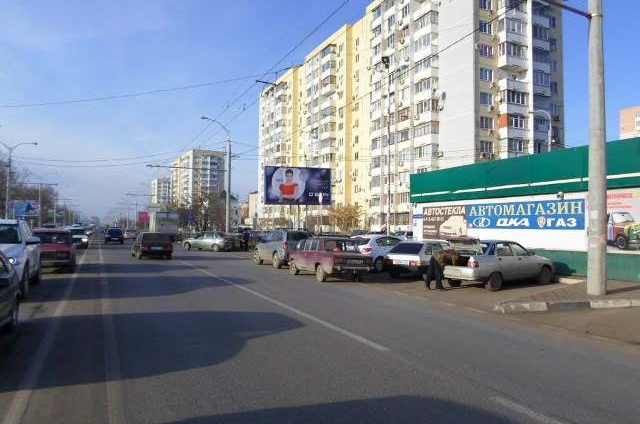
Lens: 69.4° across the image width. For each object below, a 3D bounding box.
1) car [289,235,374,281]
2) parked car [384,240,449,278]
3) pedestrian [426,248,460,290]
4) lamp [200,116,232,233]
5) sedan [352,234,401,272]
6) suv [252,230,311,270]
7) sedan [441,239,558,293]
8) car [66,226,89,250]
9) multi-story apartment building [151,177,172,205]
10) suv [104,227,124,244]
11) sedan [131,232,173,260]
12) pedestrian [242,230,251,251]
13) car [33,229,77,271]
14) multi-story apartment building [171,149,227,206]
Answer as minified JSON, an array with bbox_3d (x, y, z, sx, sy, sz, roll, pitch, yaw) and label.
[{"bbox_3d":[0.260,1.660,16.500,1.620,1.450,4.100,1,-2,-24],"label":"car"},{"bbox_3d":[4.069,1.681,16.989,1.650,1.410,4.030,-1,-3,43],"label":"parked car"},{"bbox_3d":[3.618,1.652,13.540,0.950,1.220,0.550,2,-2,-28],"label":"pedestrian"},{"bbox_3d":[-10.270,-3.000,45.500,2.850,12.200,0.420,1,-2,-25],"label":"lamp"},{"bbox_3d":[2.684,1.740,20.197,1.770,1.490,4.280,-1,-3,39],"label":"sedan"},{"bbox_3d":[-1.612,1.630,21.157,1.740,1.700,4.200,1,-2,-26],"label":"suv"},{"bbox_3d":[5.616,1.598,14.494,4.260,1.430,1.680,2,-2,-32],"label":"sedan"},{"bbox_3d":[-18.922,2.100,35.927,1.680,1.480,4.150,1,-2,-25],"label":"car"},{"bbox_3d":[-117.000,-5.500,348.000,14.500,35.300,27.000,1,-2,-28],"label":"multi-story apartment building"},{"bbox_3d":[-19.600,2.270,43.900,1.730,1.490,4.300,1,-2,-26],"label":"suv"},{"bbox_3d":[-9.370,1.863,25.649,1.650,1.410,4.030,2,-2,-28],"label":"sedan"},{"bbox_3d":[-5.650,2.200,35.400,0.380,1.670,0.500,1,-2,-30],"label":"pedestrian"},{"bbox_3d":[-9.500,1.340,16.450,1.620,1.440,4.100,1,-2,-26],"label":"car"},{"bbox_3d":[-62.700,-8.950,232.000,14.500,35.300,54.000,1,-2,-28],"label":"multi-story apartment building"}]

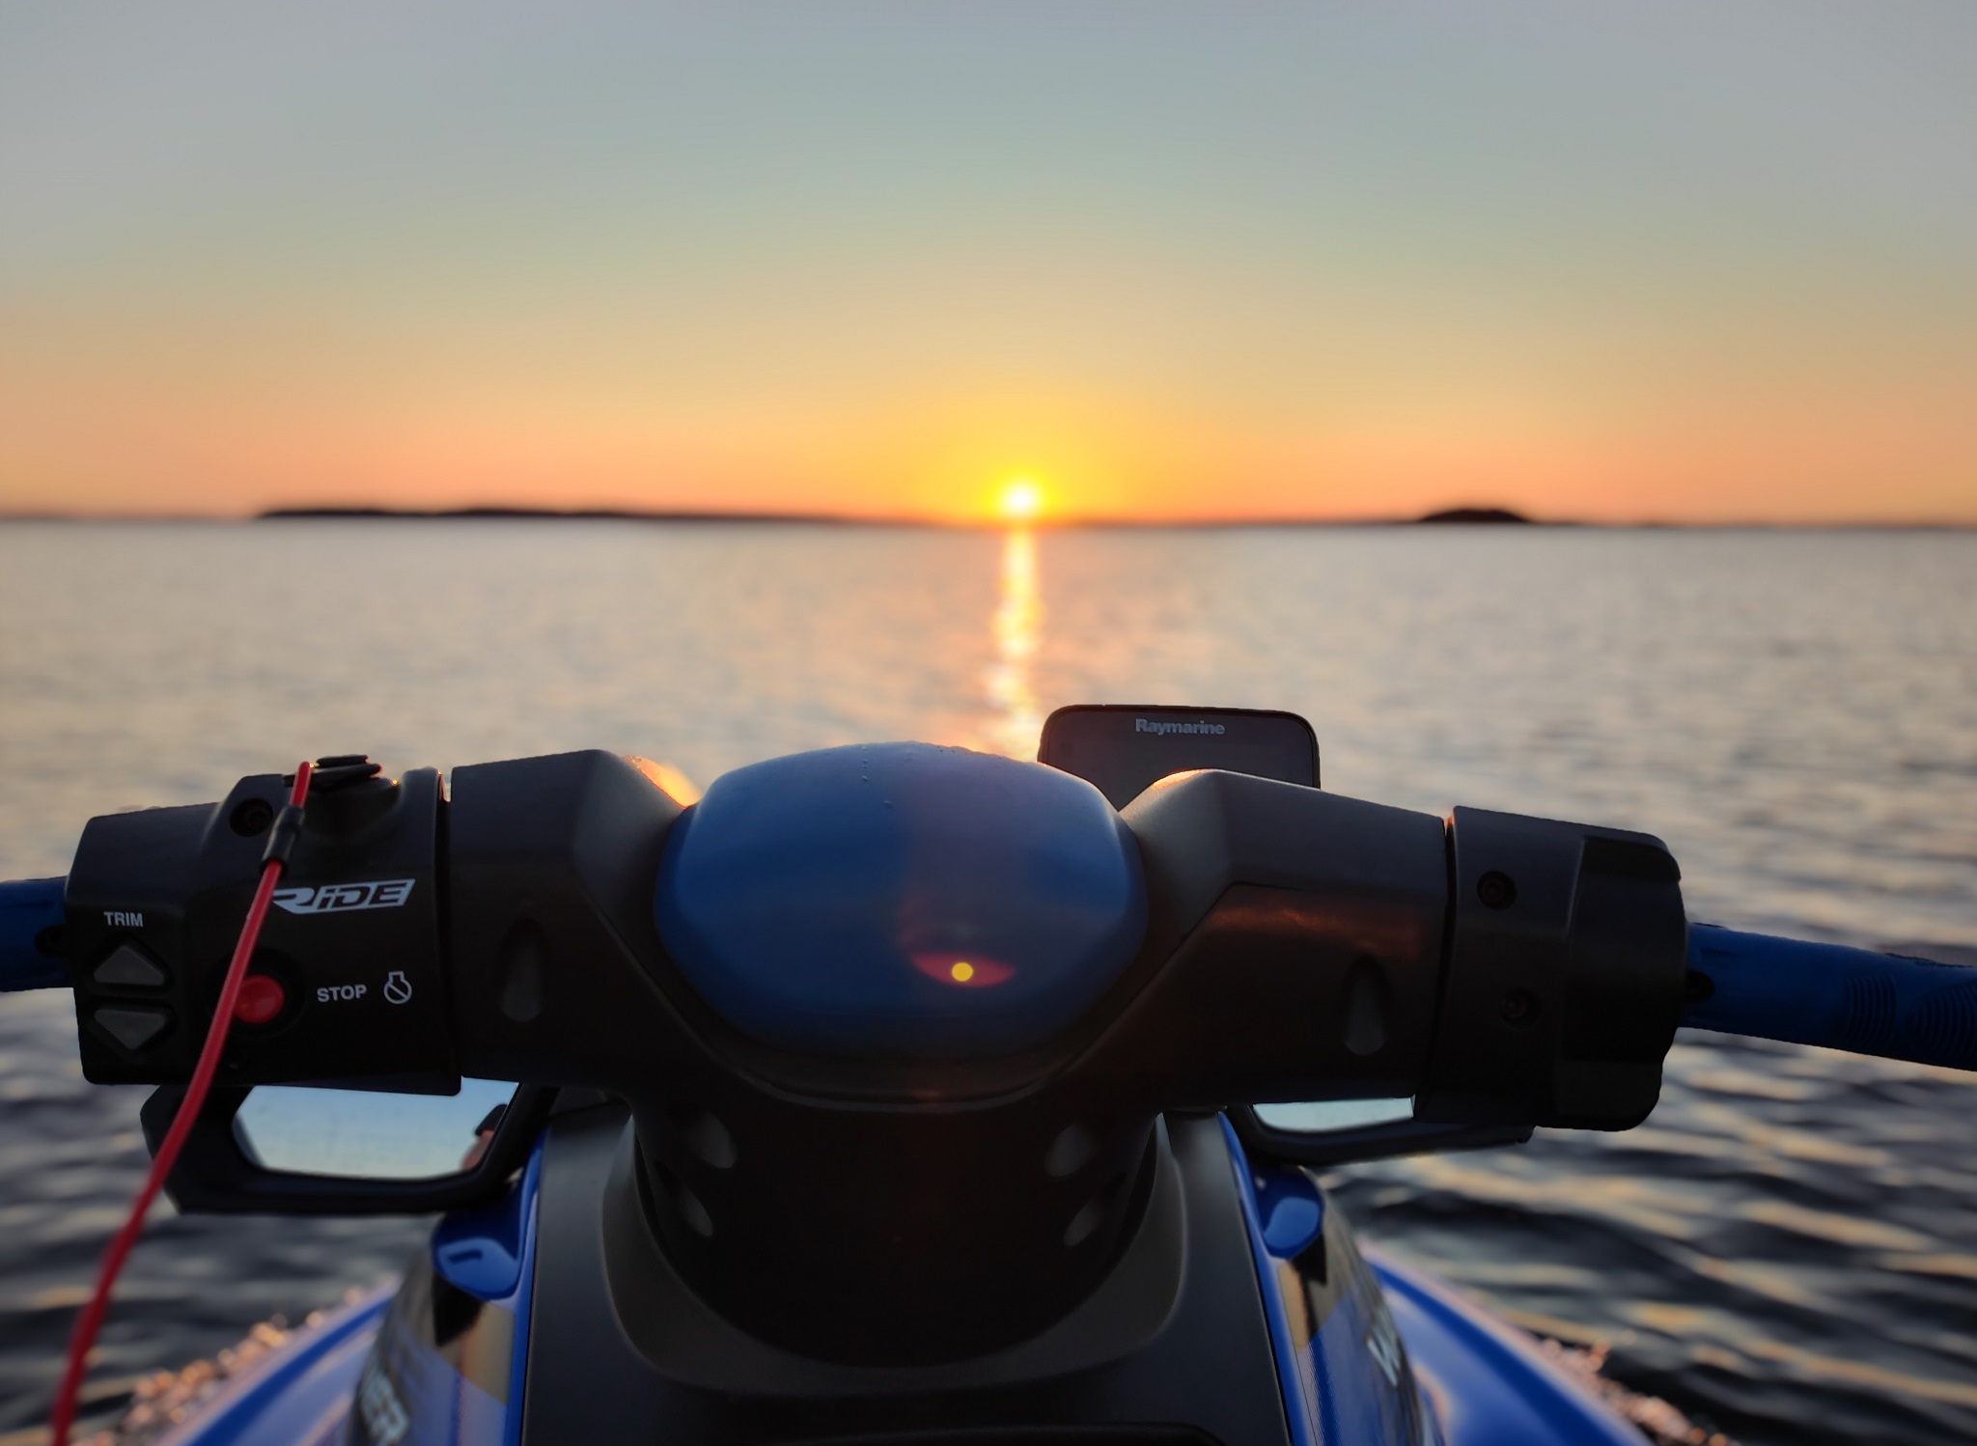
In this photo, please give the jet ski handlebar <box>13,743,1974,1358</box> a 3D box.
[{"bbox_3d":[-0.026,0.110,0.535,0.770,0.220,0.230,1,7,-3],"label":"jet ski handlebar"}]

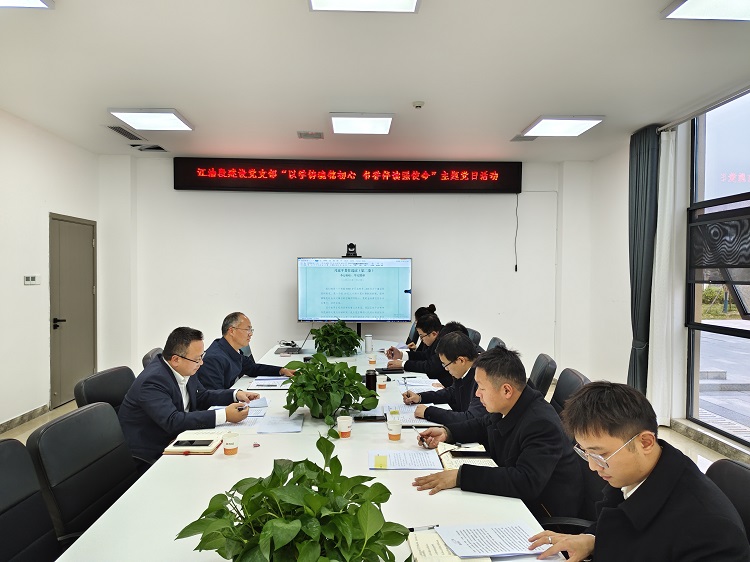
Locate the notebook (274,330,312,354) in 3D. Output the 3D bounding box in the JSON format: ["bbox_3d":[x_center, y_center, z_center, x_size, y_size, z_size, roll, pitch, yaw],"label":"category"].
[{"bbox_3d":[-0.789,0.582,5.080,0.340,0.230,0.340,0,1,-3],"label":"notebook"}]

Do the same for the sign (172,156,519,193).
[{"bbox_3d":[-0.330,-1.431,7.117,4.711,0.420,0.100,0,1,-3],"label":"sign"}]

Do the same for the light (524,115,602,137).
[{"bbox_3d":[1.864,-1.548,5.246,0.612,0.040,0.612,0,1,-3],"label":"light"}]

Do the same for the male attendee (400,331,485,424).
[{"bbox_3d":[0.438,0.873,2.840,0.680,1.230,0.560,0,1,-3],"label":"male attendee"}]

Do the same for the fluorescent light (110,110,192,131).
[{"bbox_3d":[-2.146,-1.558,5.063,0.612,0.040,0.612,0,1,-3],"label":"fluorescent light"}]

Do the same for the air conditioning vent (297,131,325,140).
[{"bbox_3d":[-0.696,-1.572,5.669,0.285,0.025,0.300,0,1,-3],"label":"air conditioning vent"}]

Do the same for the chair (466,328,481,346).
[{"bbox_3d":[0.697,0.960,5.303,0.620,0.955,0.570,0,1,-1],"label":"chair"}]

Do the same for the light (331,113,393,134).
[{"bbox_3d":[-0.130,-1.553,5.155,0.612,0.040,0.612,0,1,-3],"label":"light"}]

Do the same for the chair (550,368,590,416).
[{"bbox_3d":[0.650,0.957,2.371,0.620,1.080,0.600,0,1,-3],"label":"chair"}]

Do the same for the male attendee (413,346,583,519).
[{"bbox_3d":[0.473,0.872,2.091,0.720,1.260,0.600,0,1,-3],"label":"male attendee"}]

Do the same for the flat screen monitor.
[{"bbox_3d":[-0.252,0.116,6.649,1.455,0.820,0.070,0,1,-3],"label":"flat screen monitor"}]

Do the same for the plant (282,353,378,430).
[{"bbox_3d":[-0.234,0.531,2.681,0.470,0.325,0.450,0,1,-3],"label":"plant"}]

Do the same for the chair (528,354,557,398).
[{"bbox_3d":[0.710,0.938,3.041,0.620,1.000,0.600,0,1,1],"label":"chair"}]

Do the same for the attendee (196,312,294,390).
[{"bbox_3d":[-0.930,0.844,3.596,0.700,1.260,0.580,0,1,-3],"label":"attendee"}]

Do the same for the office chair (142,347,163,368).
[{"bbox_3d":[-1.117,0.932,3.368,0.620,0.990,0.600,0,1,-3],"label":"office chair"}]

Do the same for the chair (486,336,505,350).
[{"bbox_3d":[0.769,0.972,4.575,0.620,0.955,0.570,0,1,-1],"label":"chair"}]

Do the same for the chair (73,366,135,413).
[{"bbox_3d":[-1.015,0.961,2.443,0.620,1.070,0.600,0,1,-3],"label":"chair"}]

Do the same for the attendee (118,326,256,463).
[{"bbox_3d":[-0.890,0.836,2.576,0.650,1.210,0.530,0,1,-3],"label":"attendee"}]

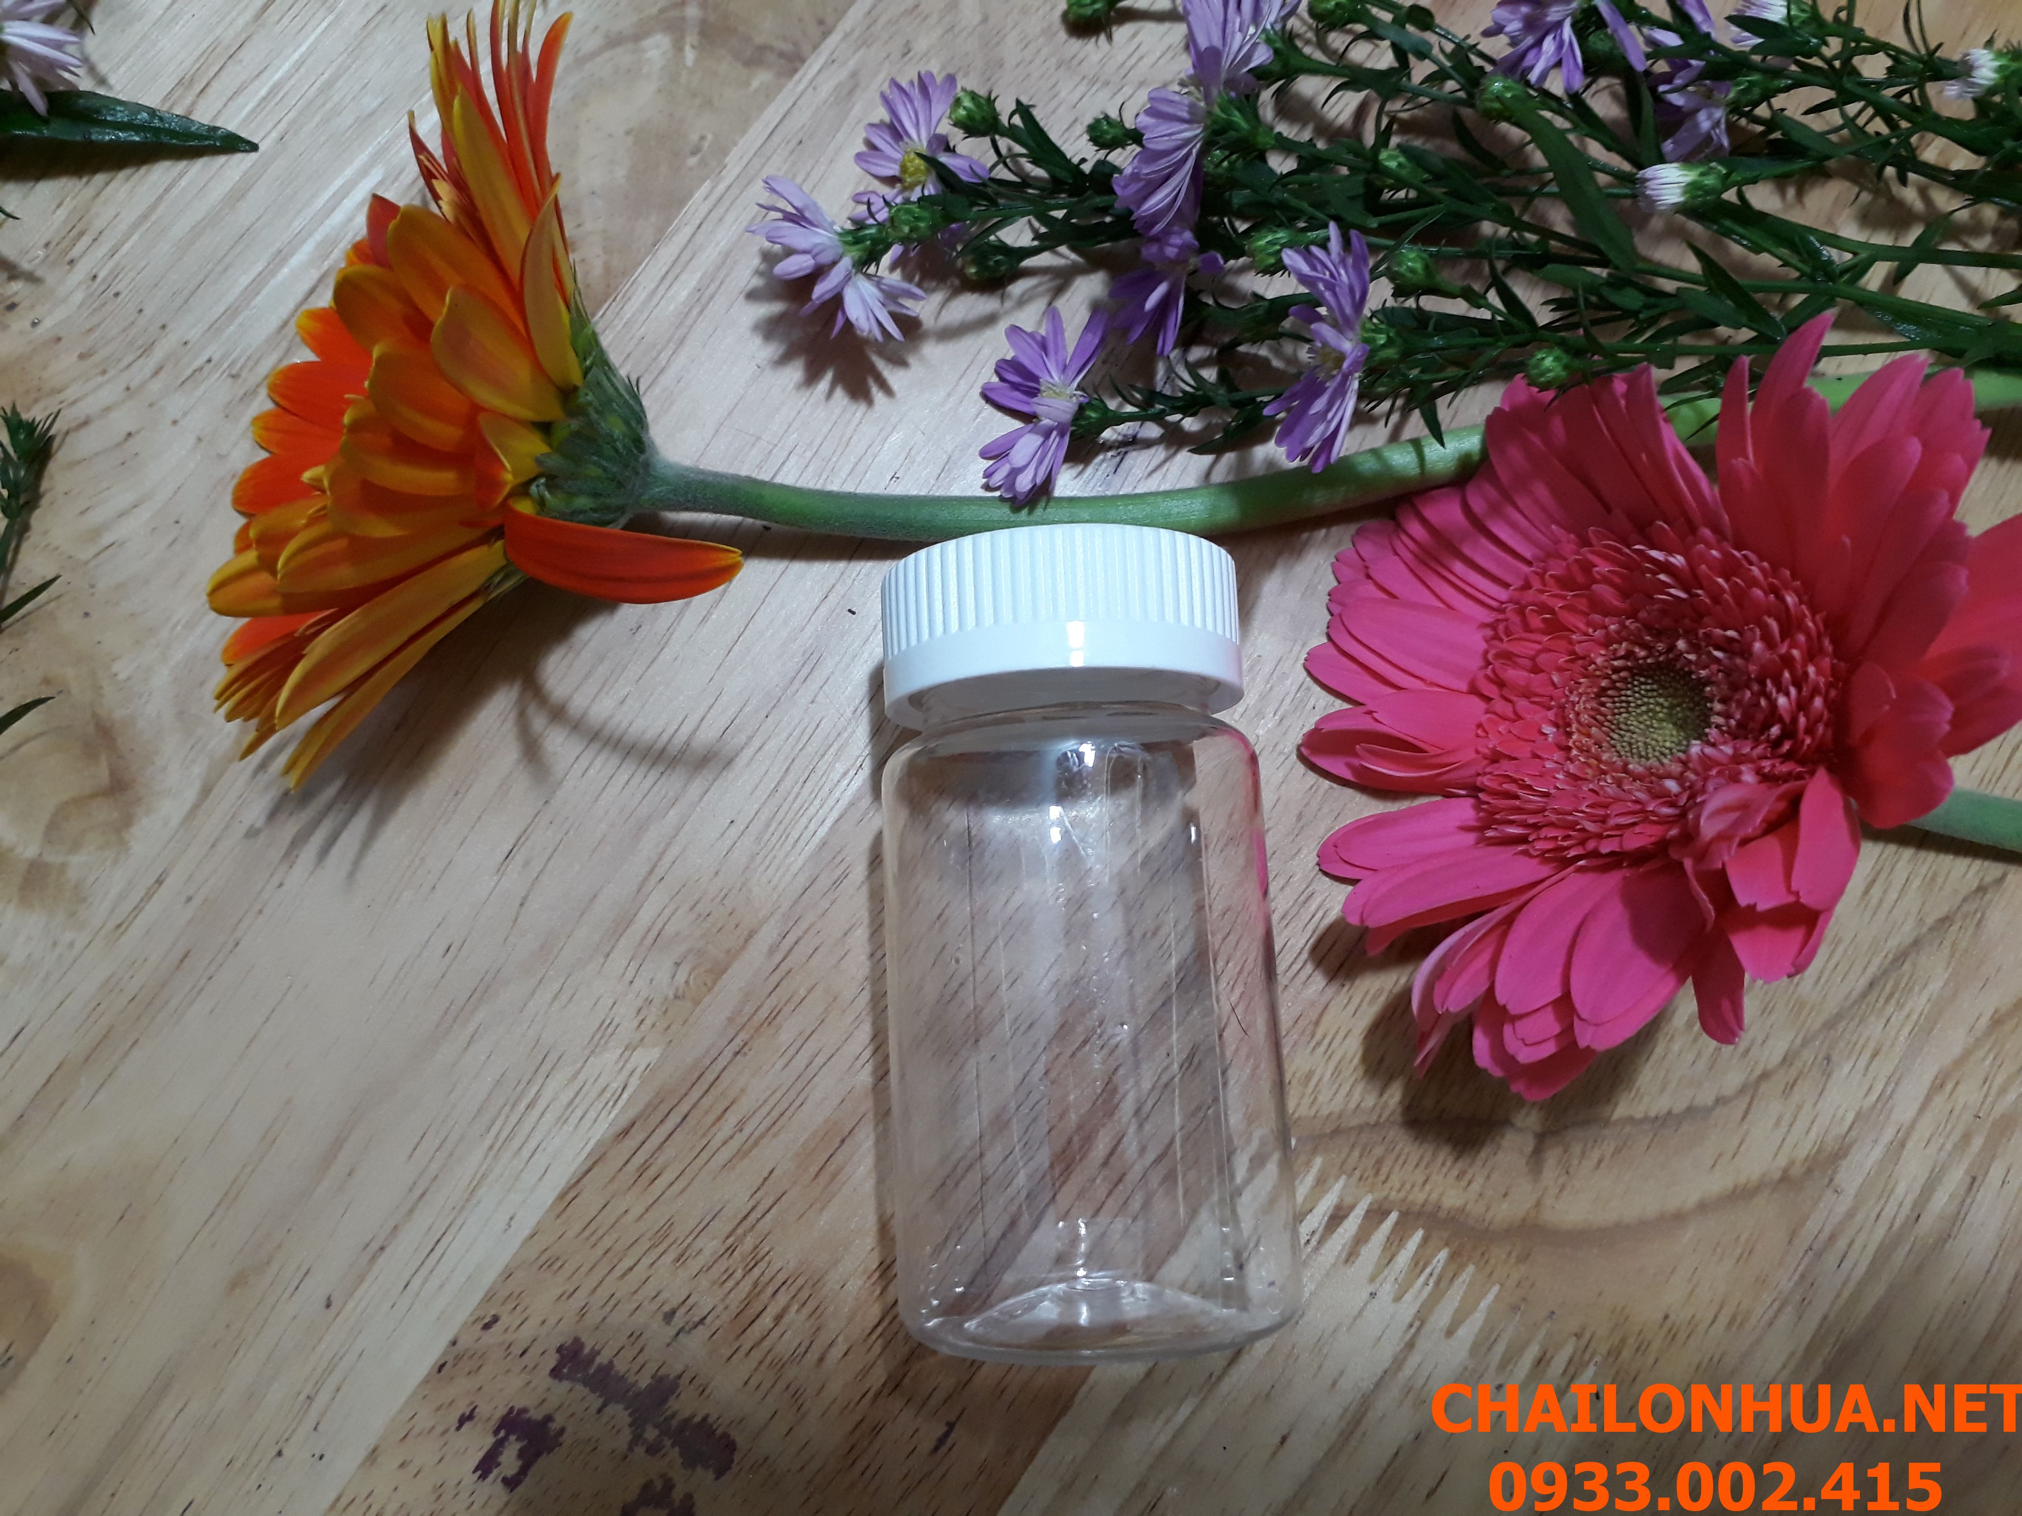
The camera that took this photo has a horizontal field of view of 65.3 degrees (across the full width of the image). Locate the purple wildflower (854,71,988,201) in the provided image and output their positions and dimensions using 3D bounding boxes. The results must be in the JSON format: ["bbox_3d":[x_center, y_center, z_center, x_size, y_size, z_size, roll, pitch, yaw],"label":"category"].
[{"bbox_3d":[-0.013,-0.088,0.230,0.025,0.012,0.027,-27,75,34],"label":"purple wildflower"}]

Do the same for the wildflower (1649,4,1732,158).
[{"bbox_3d":[0.100,-0.099,0.232,0.012,0.020,0.021,-6,77,3],"label":"wildflower"}]

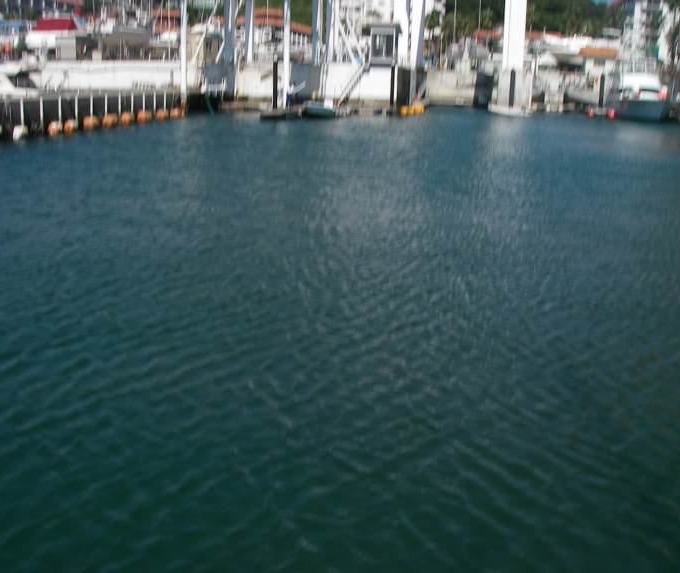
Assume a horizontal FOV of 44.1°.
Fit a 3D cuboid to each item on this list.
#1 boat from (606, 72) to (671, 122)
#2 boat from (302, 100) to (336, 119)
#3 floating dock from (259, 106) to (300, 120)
[{"bbox_3d":[22.826,-14.482,64.027,3.600,3.650,9.500,8,15,23],"label":"boat"},{"bbox_3d":[-1.363,-11.754,55.758,2.400,1.050,1.150,13,18,38],"label":"boat"},{"bbox_3d":[-4.047,-11.907,57.838,1.900,0.450,7.500,2,14,3],"label":"floating dock"}]

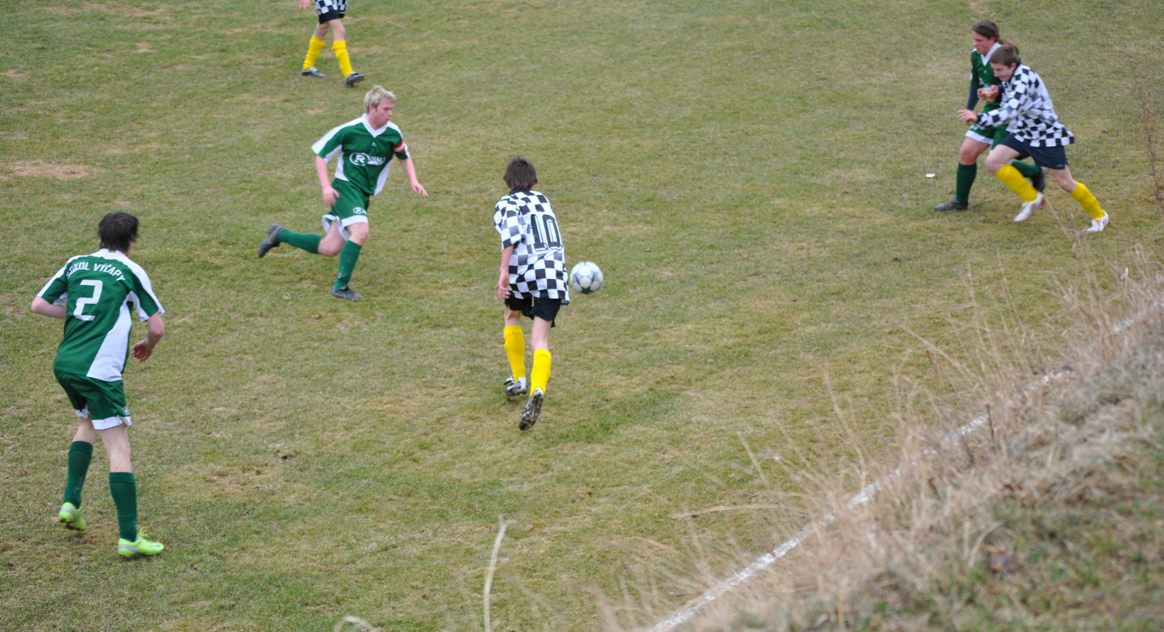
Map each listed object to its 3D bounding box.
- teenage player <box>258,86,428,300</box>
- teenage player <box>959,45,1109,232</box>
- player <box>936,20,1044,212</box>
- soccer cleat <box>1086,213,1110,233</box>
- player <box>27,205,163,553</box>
[{"bbox_3d":[-1.641,-0.921,22.026,1.050,1.500,0.820,11,16,41],"label":"teenage player"},{"bbox_3d":[3.384,-1.307,23.967,1.100,1.420,0.580,-6,14,-26],"label":"teenage player"},{"bbox_3d":[3.216,-1.609,25.155,0.920,1.500,0.600,-10,16,-37],"label":"player"},{"bbox_3d":[3.889,-0.695,24.150,0.095,0.115,0.260,11,28,41],"label":"soccer cleat"},{"bbox_3d":[-2.406,0.302,15.951,0.620,1.720,0.600,10,16,37],"label":"player"}]

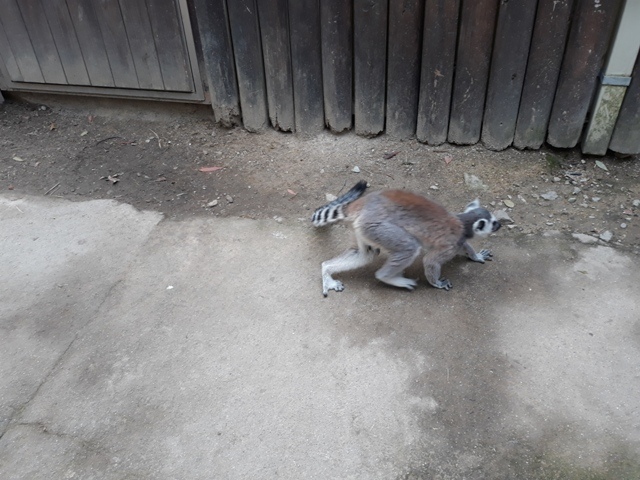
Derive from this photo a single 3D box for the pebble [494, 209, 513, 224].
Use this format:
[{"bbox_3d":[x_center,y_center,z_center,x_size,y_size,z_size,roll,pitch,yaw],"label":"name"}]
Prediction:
[{"bbox_3d":[0.655,-0.084,1.790,0.068,0.030,0.055,-2,33,1],"label":"pebble"}]

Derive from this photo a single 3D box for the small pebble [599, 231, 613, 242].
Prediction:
[{"bbox_3d":[0.947,-0.012,1.656,0.047,0.023,0.040,-2,33,1],"label":"small pebble"}]

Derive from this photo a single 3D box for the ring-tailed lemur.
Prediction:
[{"bbox_3d":[0.267,-0.012,1.425,0.590,0.340,0.210,-10,34,-11],"label":"ring-tailed lemur"}]

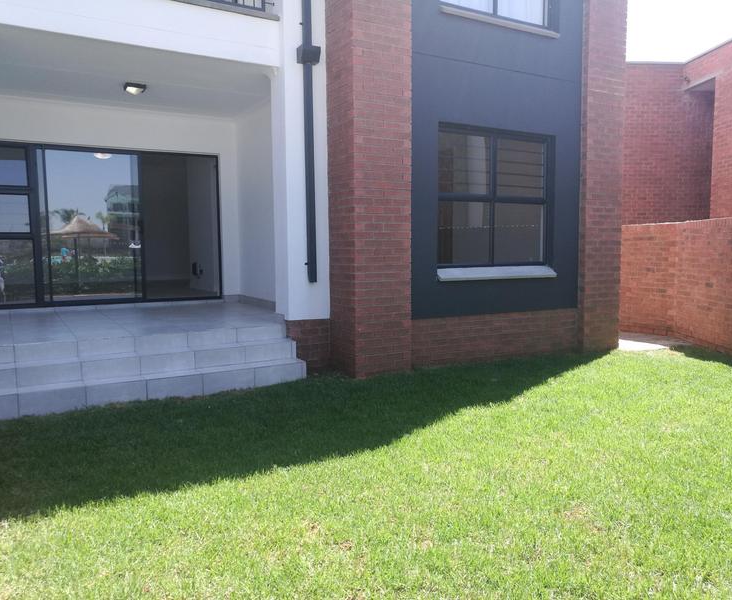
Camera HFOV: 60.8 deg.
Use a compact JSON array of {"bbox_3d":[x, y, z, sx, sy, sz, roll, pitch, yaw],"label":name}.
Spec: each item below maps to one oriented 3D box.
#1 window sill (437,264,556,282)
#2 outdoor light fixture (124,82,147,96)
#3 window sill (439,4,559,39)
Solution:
[{"bbox_3d":[1.563,-0.316,7.408,1.810,0.125,0.170,-3,6,-30],"label":"window sill"},{"bbox_3d":[-2.677,-2.427,7.232,0.225,0.100,0.215,-3,6,-30],"label":"outdoor light fixture"},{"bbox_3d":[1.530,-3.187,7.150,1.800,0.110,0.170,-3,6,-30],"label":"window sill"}]

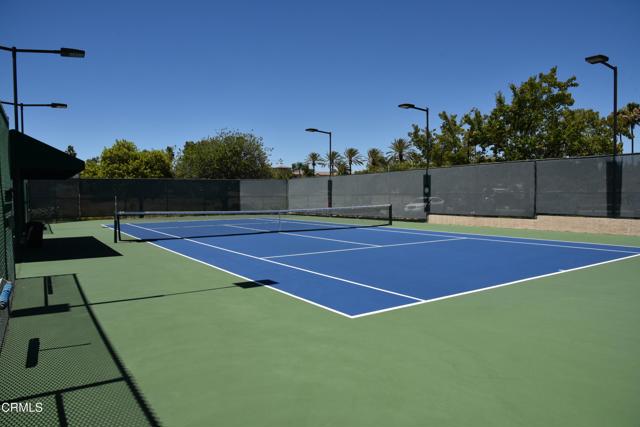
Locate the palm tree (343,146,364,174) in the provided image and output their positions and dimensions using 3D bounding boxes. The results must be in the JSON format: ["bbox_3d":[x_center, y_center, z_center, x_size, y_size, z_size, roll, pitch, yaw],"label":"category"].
[{"bbox_3d":[7.401,-8.404,92.258,4.960,11.880,4.960,0,2,5],"label":"palm tree"}]

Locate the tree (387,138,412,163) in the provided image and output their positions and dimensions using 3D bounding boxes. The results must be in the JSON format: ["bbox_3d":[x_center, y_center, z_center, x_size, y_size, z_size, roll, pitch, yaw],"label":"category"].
[{"bbox_3d":[14.602,-7.783,78.253,4.750,11.680,4.750,0,3,11],"label":"tree"}]

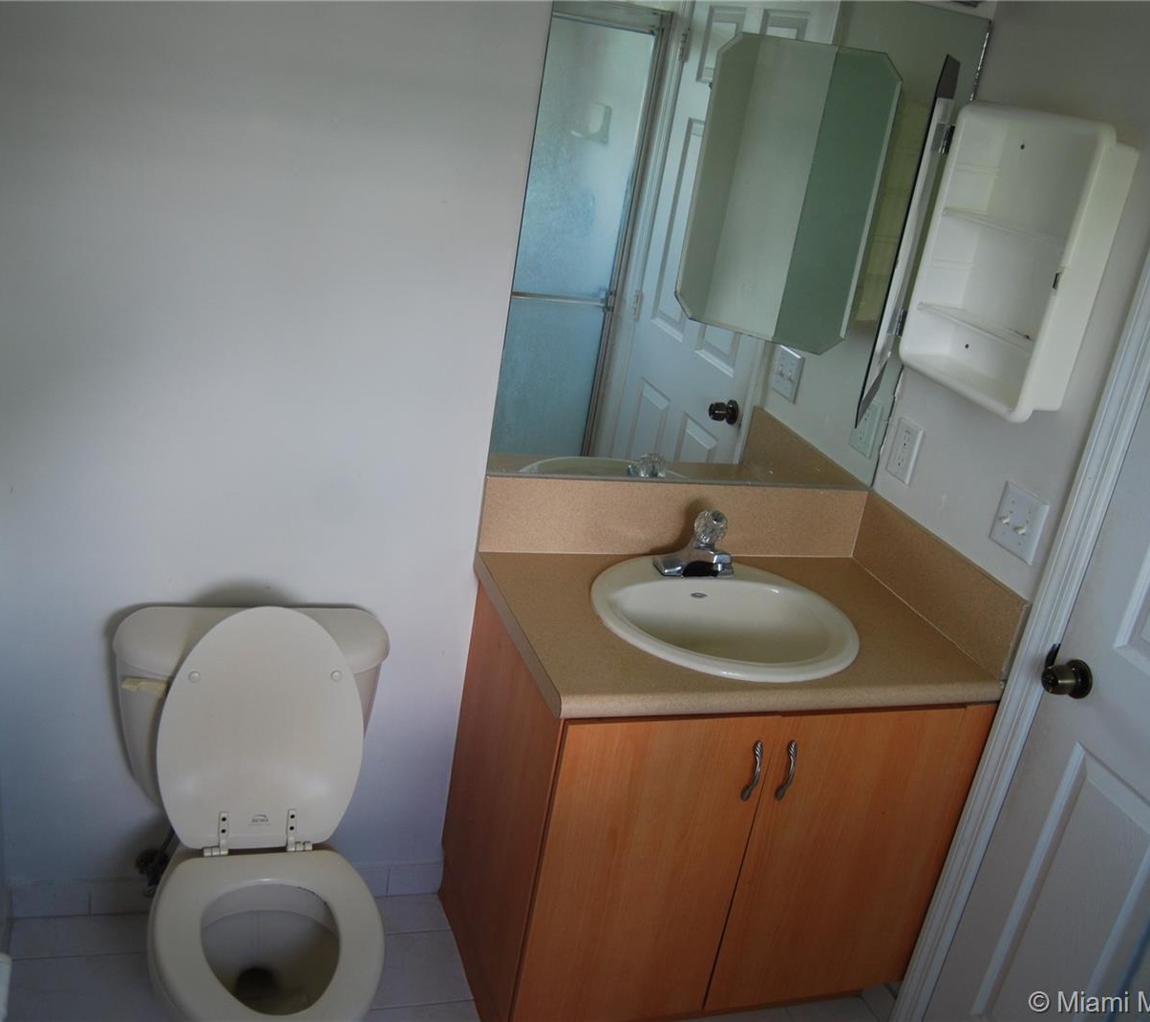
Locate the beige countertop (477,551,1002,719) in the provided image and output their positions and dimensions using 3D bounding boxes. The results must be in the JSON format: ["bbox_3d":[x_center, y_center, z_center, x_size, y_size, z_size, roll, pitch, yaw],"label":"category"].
[{"bbox_3d":[0.285,0.208,2.095,0.828,0.038,0.539,2,22,-20],"label":"beige countertop"}]

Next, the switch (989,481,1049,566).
[{"bbox_3d":[0.770,0.020,2.007,0.016,0.116,0.118,2,22,-20],"label":"switch"}]

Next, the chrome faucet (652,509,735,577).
[{"bbox_3d":[0.246,0.062,2.197,0.154,0.130,0.115,2,22,-20],"label":"chrome faucet"}]

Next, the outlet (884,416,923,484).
[{"bbox_3d":[0.664,-0.121,2.323,0.008,0.116,0.072,2,22,-20],"label":"outlet"}]

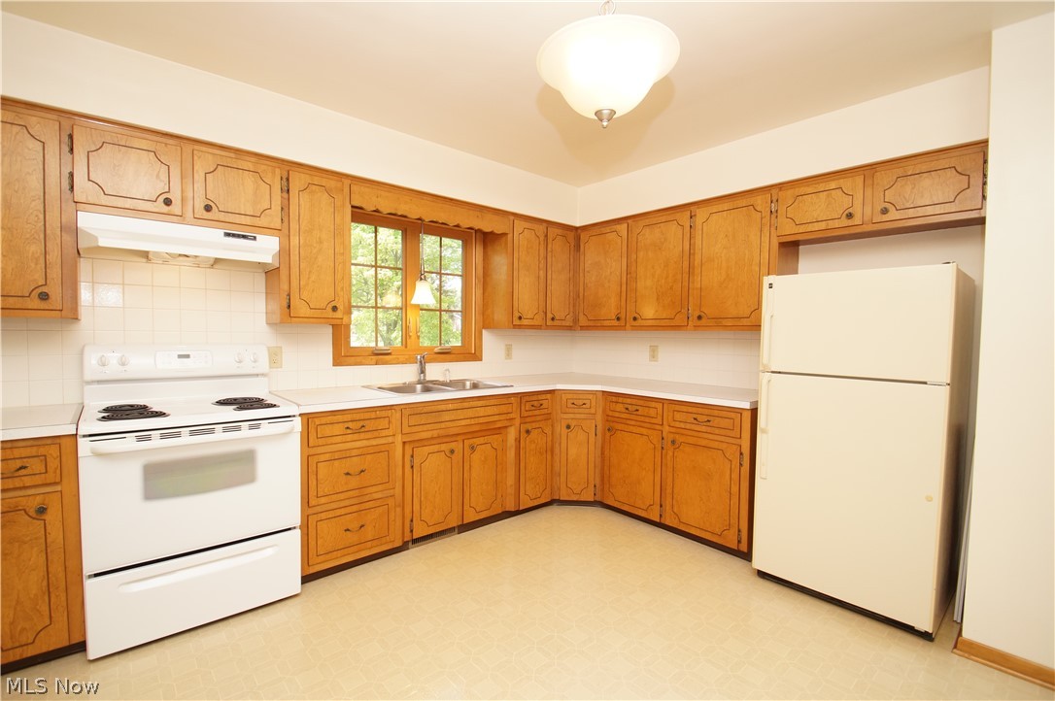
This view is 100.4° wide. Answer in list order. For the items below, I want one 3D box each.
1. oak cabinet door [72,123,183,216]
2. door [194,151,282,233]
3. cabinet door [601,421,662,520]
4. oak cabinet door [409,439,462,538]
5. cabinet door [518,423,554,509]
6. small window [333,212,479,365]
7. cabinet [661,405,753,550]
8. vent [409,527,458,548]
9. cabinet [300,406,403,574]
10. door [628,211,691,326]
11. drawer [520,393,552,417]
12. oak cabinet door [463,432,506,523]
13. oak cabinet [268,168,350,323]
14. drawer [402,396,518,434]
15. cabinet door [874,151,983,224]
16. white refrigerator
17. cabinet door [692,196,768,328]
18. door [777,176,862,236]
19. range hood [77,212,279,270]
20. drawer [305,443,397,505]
[{"bbox_3d":[-1.753,-0.784,1.943,0.353,0.318,0.025,-1,3,-40],"label":"oak cabinet door"},{"bbox_3d":[-1.451,-0.797,2.215,0.369,0.323,0.030,-1,3,-39],"label":"door"},{"bbox_3d":[0.727,0.817,3.030,0.030,0.602,0.449,-1,3,-42],"label":"cabinet door"},{"bbox_3d":[-0.560,0.848,2.695,0.298,0.546,0.030,-1,3,-39],"label":"oak cabinet door"},{"bbox_3d":[0.053,0.799,3.109,0.278,0.598,0.022,-1,3,-38],"label":"cabinet door"},{"bbox_3d":[-0.804,-0.434,3.159,1.132,1.057,0.092,-1,3,-38],"label":"small window"},{"bbox_3d":[1.282,0.709,2.830,0.600,0.792,0.513,-1,3,-42],"label":"cabinet"},{"bbox_3d":[-0.574,1.149,2.715,0.327,0.069,0.020,-1,3,-38],"label":"vent"},{"bbox_3d":[-1.091,0.684,2.503,0.493,0.786,0.600,-1,3,-40],"label":"cabinet"},{"bbox_3d":[0.955,-0.570,3.189,0.030,0.786,0.476,-1,3,-42],"label":"door"},{"bbox_3d":[-0.084,0.367,3.198,0.282,0.140,0.460,-1,3,-40],"label":"drawer"},{"bbox_3d":[-0.291,0.843,2.915,0.302,0.546,0.030,-1,3,-39],"label":"oak cabinet door"},{"bbox_3d":[-1.261,-0.568,2.534,0.352,0.832,0.330,-1,3,-40],"label":"oak cabinet"},{"bbox_3d":[-0.504,0.381,2.826,0.808,0.143,0.400,-1,3,-40],"label":"drawer"},{"bbox_3d":[1.919,-0.778,2.122,0.030,0.263,0.392,-1,3,-42],"label":"cabinet door"},{"bbox_3d":[1.760,0.428,2.335,0.740,1.611,0.723,-1,3,-42],"label":"white refrigerator"},{"bbox_3d":[1.299,-0.551,2.810,0.030,0.786,0.465,-1,3,-42],"label":"cabinet door"},{"bbox_3d":[1.622,-0.794,2.448,0.030,0.263,0.409,-1,3,-42],"label":"door"},{"bbox_3d":[-1.699,-0.511,2.196,0.739,0.163,0.360,-1,3,-40],"label":"range hood"},{"bbox_3d":[-1.042,0.626,2.449,0.438,0.253,0.460,-1,3,-40],"label":"drawer"}]

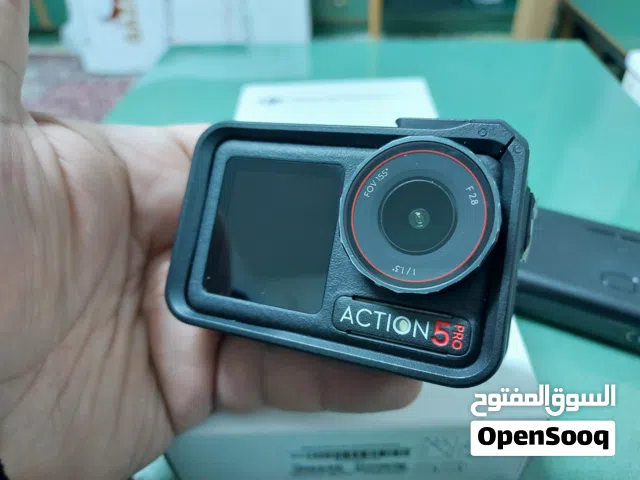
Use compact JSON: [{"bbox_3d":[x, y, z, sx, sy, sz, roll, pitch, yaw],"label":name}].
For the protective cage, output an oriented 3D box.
[{"bbox_3d":[0.008,0.001,0.130,0.079,0.033,0.053,7,84,21],"label":"protective cage"}]

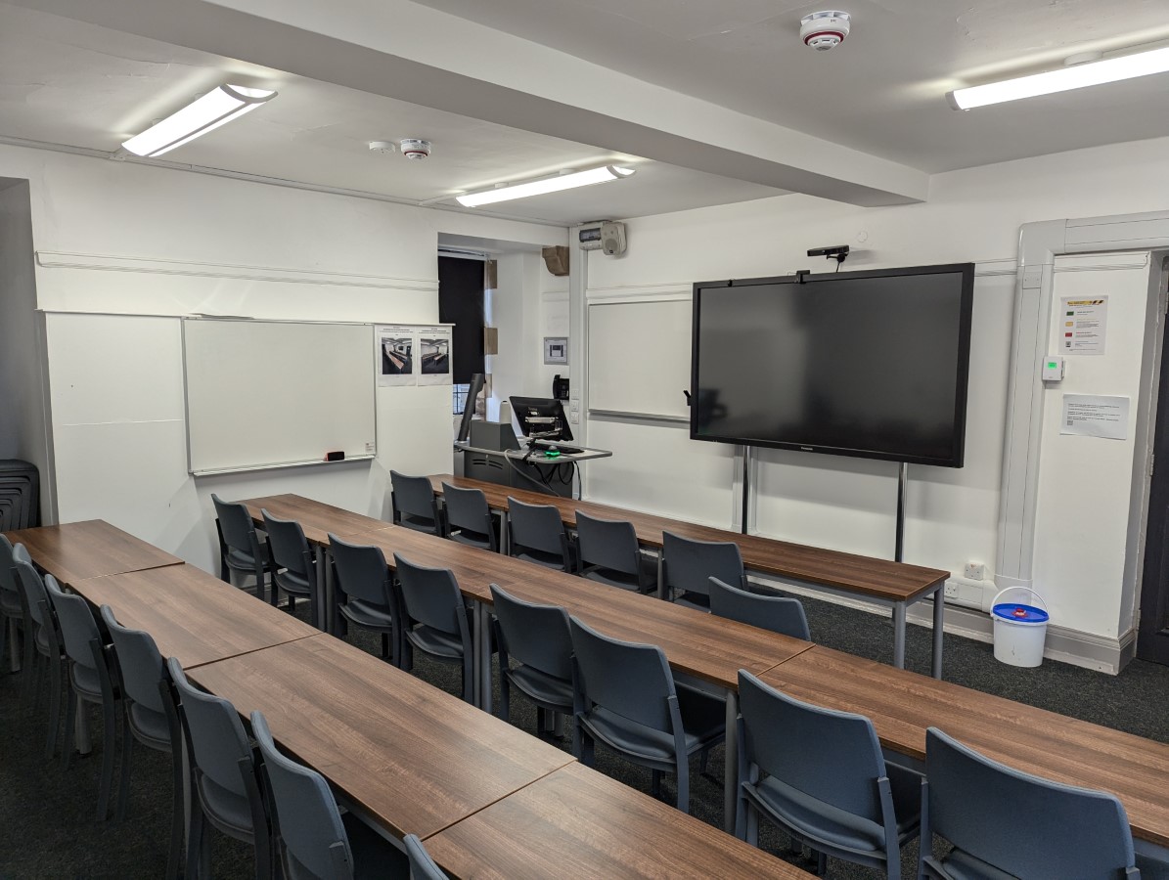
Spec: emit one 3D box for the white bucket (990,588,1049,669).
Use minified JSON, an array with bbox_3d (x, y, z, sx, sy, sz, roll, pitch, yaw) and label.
[{"bbox_3d":[2.361,1.002,4.394,0.280,0.386,0.275,7,9,44],"label":"white bucket"}]

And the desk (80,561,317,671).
[{"bbox_3d":[-1.471,0.964,3.018,1.200,0.715,0.452,7,9,43],"label":"desk"}]

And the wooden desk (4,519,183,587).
[{"bbox_3d":[-2.318,0.860,3.832,1.200,0.730,0.445,7,9,44],"label":"wooden desk"}]

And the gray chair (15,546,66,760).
[{"bbox_3d":[-2.140,0.842,3.584,0.520,0.810,0.530,7,9,44],"label":"gray chair"}]

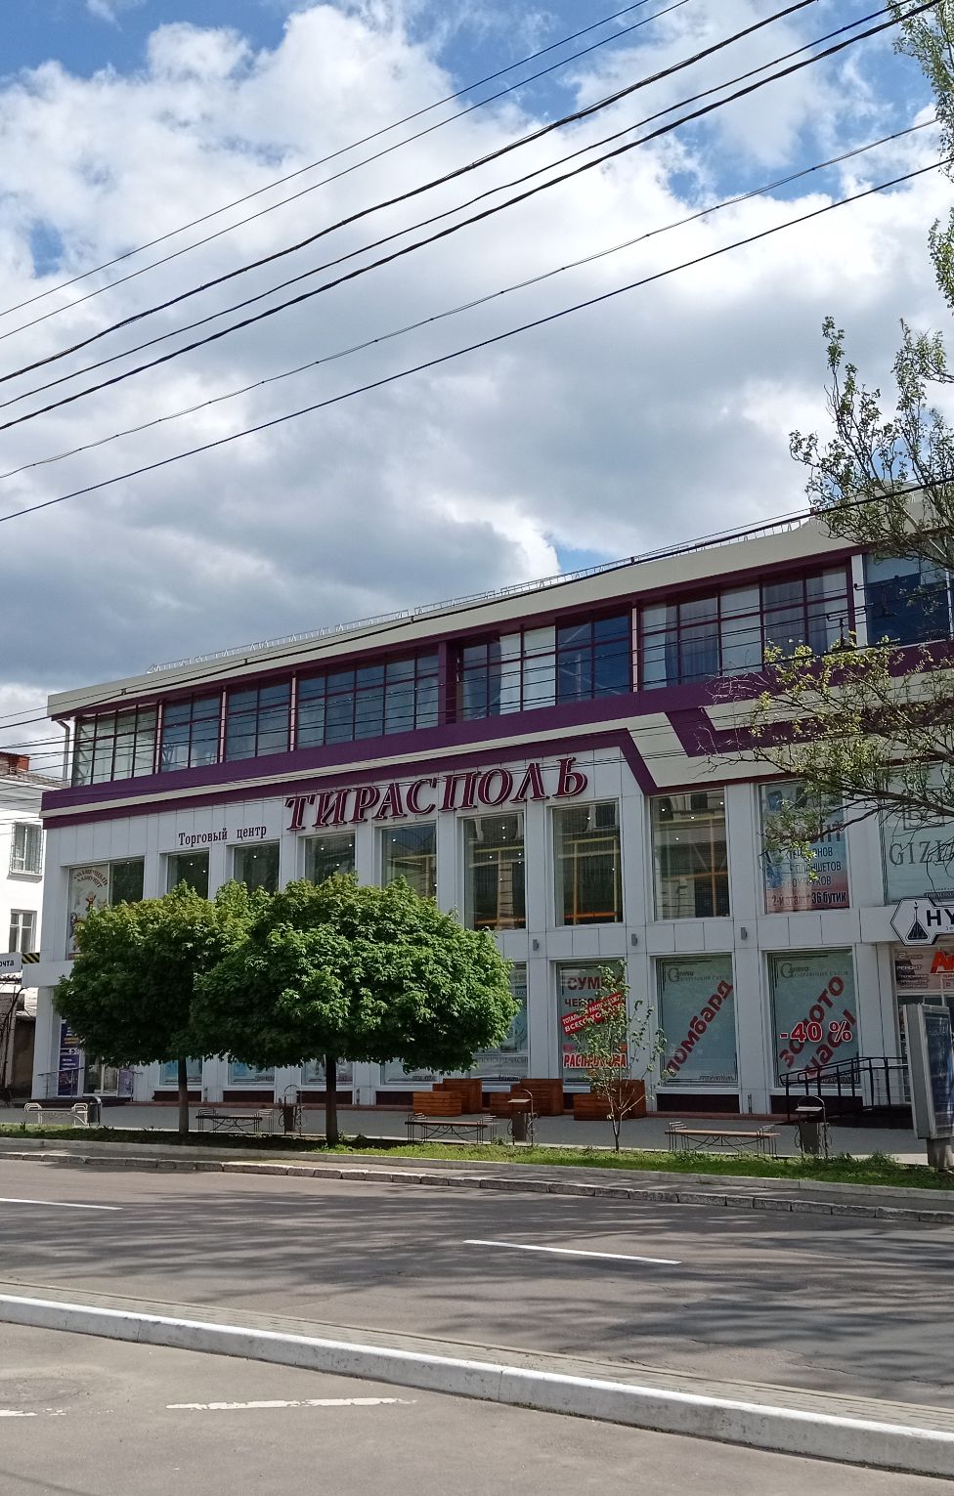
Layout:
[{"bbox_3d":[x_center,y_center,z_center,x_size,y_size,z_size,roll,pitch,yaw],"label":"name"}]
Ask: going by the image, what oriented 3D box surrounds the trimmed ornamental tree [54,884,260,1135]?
[{"bbox_3d":[-5.907,5.195,32.243,4.800,5.000,4.600,0,-11,0],"label":"trimmed ornamental tree"}]

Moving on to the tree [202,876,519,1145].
[{"bbox_3d":[-2.151,4.690,29.027,5.600,4.750,5.200,0,-11,0],"label":"tree"}]

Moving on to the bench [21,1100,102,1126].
[{"bbox_3d":[-9.641,8.441,37.381,1.950,0.560,0.550,-8,-13,37],"label":"bench"}]

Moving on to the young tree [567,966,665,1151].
[{"bbox_3d":[2.274,5.062,26.596,1.650,3.050,1.500,0,-11,0],"label":"young tree"}]

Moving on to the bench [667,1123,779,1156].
[{"bbox_3d":[3.901,6.215,25.694,1.750,0.460,0.500,-8,-13,37],"label":"bench"}]

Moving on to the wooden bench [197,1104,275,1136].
[{"bbox_3d":[-4.988,7.656,33.341,1.800,0.550,0.520,-8,-13,37],"label":"wooden bench"}]

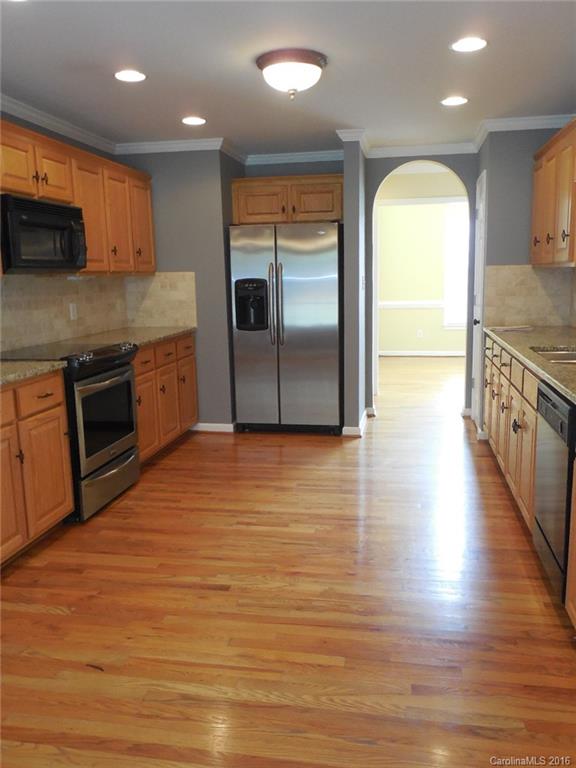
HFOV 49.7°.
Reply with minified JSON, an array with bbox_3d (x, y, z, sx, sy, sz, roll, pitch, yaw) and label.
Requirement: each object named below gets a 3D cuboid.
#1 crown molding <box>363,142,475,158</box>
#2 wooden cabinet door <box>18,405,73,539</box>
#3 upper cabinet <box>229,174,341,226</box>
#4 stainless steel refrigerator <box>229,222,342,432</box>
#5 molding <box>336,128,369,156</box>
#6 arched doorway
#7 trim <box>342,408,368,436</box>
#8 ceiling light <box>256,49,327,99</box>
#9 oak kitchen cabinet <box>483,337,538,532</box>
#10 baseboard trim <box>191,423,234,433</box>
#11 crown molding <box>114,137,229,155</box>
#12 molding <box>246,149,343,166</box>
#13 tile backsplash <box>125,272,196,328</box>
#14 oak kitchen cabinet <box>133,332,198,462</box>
[{"bbox_3d":[1.177,-2.057,5.474,0.969,0.084,0.076,1,10,11],"label":"crown molding"},{"bbox_3d":[-1.224,0.428,3.151,0.022,0.598,0.393,1,10,11],"label":"wooden cabinet door"},{"bbox_3d":[0.053,-1.595,5.462,0.975,0.376,0.458,1,10,11],"label":"upper cabinet"},{"bbox_3d":[0.054,-0.491,5.532,0.903,1.756,0.820,1,10,11],"label":"stainless steel refrigerator"},{"bbox_3d":[0.557,-1.989,5.176,0.223,0.084,0.880,1,10,11],"label":"molding"},{"bbox_3d":[1.232,-0.849,5.782,0.857,2.317,0.150,1,10,11],"label":"arched doorway"},{"bbox_3d":[0.611,0.336,5.594,0.171,0.080,0.797,1,10,11],"label":"trim"},{"bbox_3d":[0.018,-1.546,3.149,0.368,0.204,0.368,1,10,11],"label":"ceiling light"},{"bbox_3d":[1.669,0.188,3.873,0.601,0.844,1.990,1,10,11],"label":"oak kitchen cabinet"},{"bbox_3d":[-0.678,0.384,5.498,0.395,0.080,0.019,1,10,11],"label":"baseboard trim"},{"bbox_3d":[-0.966,-1.919,5.035,0.977,0.083,0.070,1,10,11],"label":"crown molding"},{"bbox_3d":[0.079,-2.069,5.684,0.976,0.084,0.076,1,10,11],"label":"molding"},{"bbox_3d":[-1.094,-0.711,5.304,0.632,0.470,0.018,1,10,11],"label":"tile backsplash"},{"bbox_3d":[-1.210,0.075,4.834,0.634,0.844,1.244,1,10,11],"label":"oak kitchen cabinet"}]

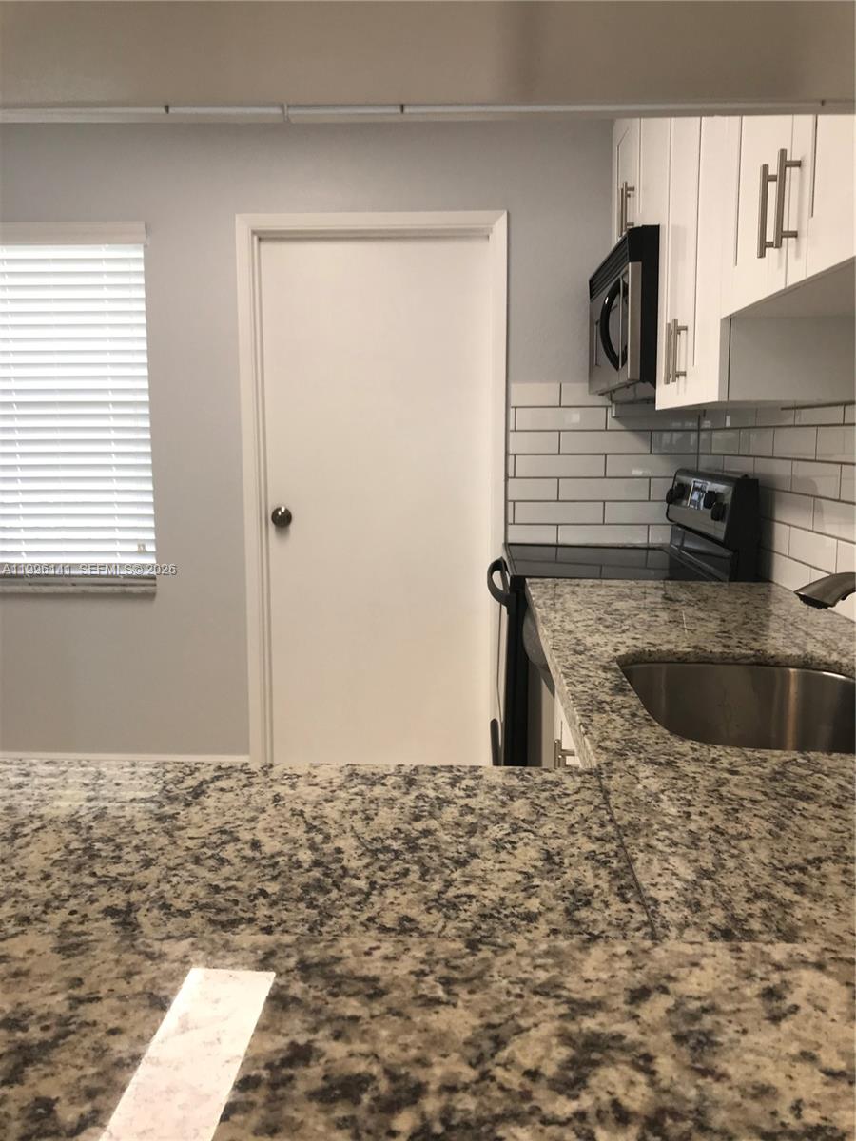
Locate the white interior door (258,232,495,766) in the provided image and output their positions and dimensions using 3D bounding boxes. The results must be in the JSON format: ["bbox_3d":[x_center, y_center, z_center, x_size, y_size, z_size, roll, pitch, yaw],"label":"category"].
[{"bbox_3d":[-0.181,-0.170,3.285,0.810,1.965,0.042,0,8,3],"label":"white interior door"}]

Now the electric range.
[{"bbox_3d":[0.529,0.291,2.833,0.707,1.177,0.765,0,8,3],"label":"electric range"}]

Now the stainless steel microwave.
[{"bbox_3d":[0.690,-0.707,2.674,0.410,0.410,0.765,0,8,3],"label":"stainless steel microwave"}]

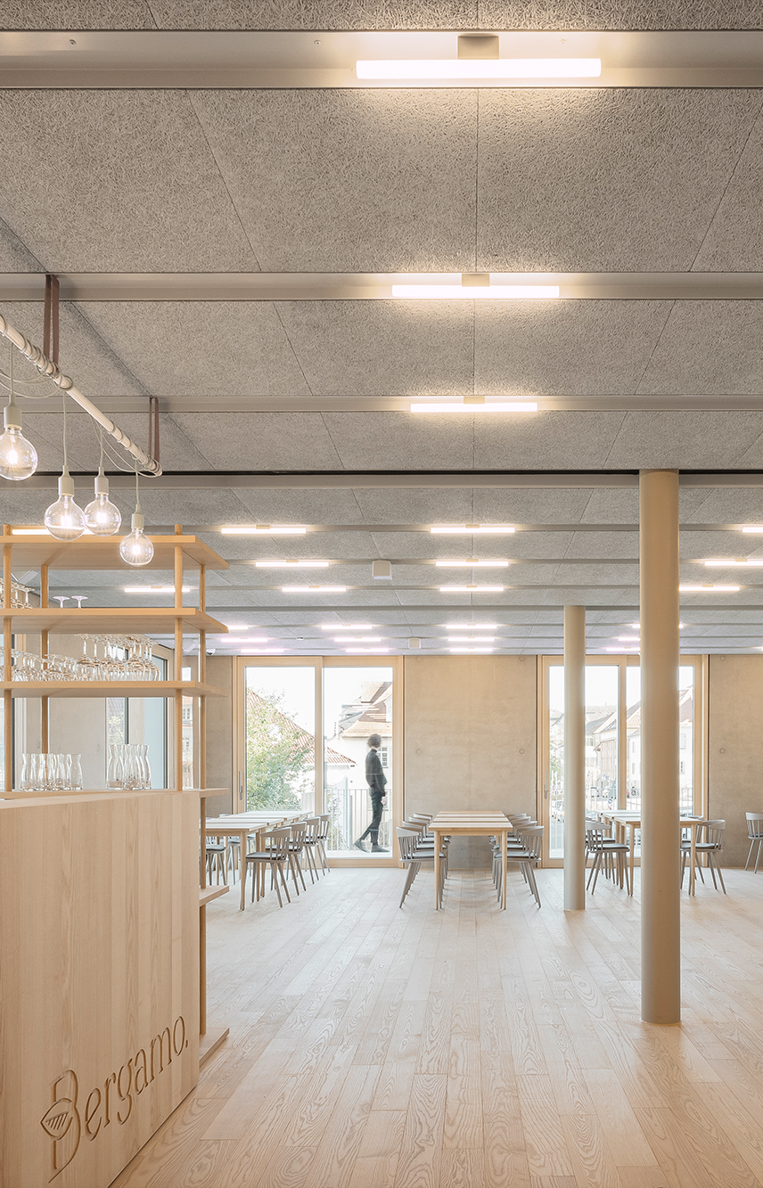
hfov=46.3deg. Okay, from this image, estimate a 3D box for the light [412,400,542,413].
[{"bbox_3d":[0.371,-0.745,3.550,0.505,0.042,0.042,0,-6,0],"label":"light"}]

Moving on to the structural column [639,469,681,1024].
[{"bbox_3d":[1.385,0.750,4.440,0.194,2.720,0.194,0,0,0],"label":"structural column"}]

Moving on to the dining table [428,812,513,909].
[{"bbox_3d":[0.957,2.779,9.520,0.760,0.740,3.050,-1,-11,5],"label":"dining table"}]

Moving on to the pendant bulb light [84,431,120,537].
[{"bbox_3d":[-0.970,-0.381,3.100,0.127,0.360,0.127,0,-11,2],"label":"pendant bulb light"}]

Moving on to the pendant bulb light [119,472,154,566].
[{"bbox_3d":[-0.938,-0.291,3.420,0.127,0.365,0.127,0,-11,2],"label":"pendant bulb light"}]

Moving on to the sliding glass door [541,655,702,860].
[{"bbox_3d":[3.190,2.195,11.800,2.160,2.760,0.150,0,-6,0],"label":"sliding glass door"}]

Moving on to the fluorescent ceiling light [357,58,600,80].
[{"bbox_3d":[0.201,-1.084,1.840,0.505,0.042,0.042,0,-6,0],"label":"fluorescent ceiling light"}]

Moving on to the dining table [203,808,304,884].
[{"bbox_3d":[-1.393,2.805,9.650,0.760,0.740,3.000,-1,-11,5],"label":"dining table"}]

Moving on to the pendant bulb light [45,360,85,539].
[{"bbox_3d":[-0.983,-0.448,2.770,0.125,0.550,0.125,0,0,0],"label":"pendant bulb light"}]

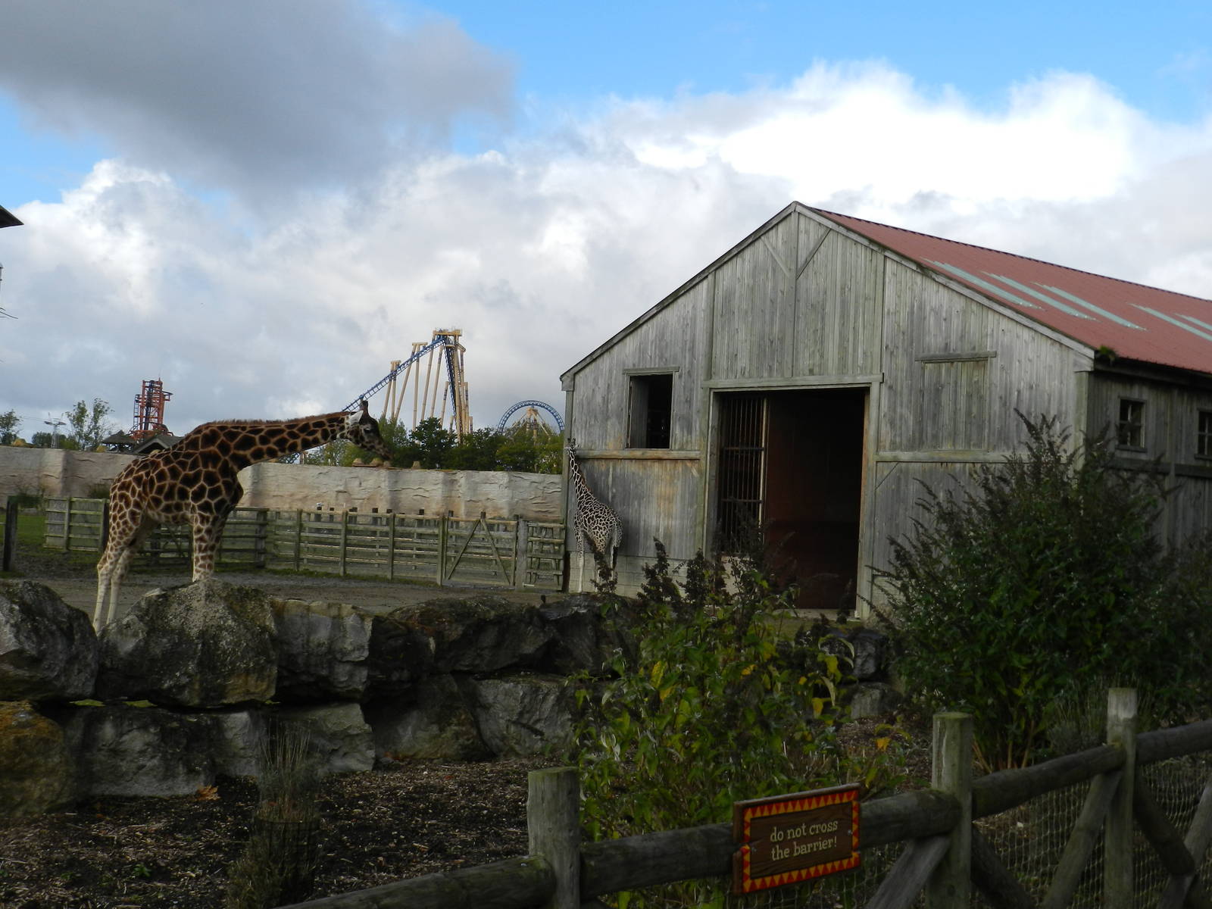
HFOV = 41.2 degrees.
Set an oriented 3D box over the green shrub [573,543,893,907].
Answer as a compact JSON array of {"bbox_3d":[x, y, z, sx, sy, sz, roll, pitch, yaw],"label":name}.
[{"bbox_3d":[0.418,1.032,5.587,1.080,1.450,1.050,1,-1,0],"label":"green shrub"}]

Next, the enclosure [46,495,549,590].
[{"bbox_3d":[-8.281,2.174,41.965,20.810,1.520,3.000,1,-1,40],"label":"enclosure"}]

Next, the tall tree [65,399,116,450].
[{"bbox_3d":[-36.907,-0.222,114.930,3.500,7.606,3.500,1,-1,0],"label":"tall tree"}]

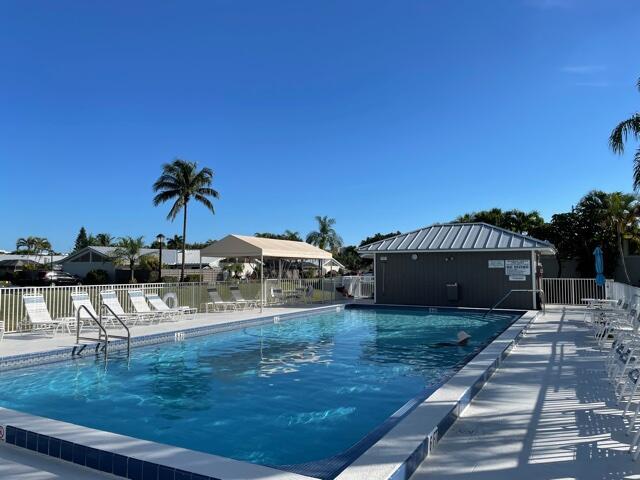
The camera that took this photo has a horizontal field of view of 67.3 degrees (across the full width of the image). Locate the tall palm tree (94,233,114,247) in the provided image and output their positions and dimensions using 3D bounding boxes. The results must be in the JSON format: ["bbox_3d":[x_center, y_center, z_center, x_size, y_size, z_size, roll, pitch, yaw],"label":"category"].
[{"bbox_3d":[-37.936,2.951,85.168,5.000,8.440,5.000,0,-4,0],"label":"tall palm tree"}]

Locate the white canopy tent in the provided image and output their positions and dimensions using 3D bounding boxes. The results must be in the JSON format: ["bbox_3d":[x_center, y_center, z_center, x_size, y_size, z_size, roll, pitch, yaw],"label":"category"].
[{"bbox_3d":[-2.085,1.398,20.954,3.000,2.900,5.750,-2,-4,28],"label":"white canopy tent"}]

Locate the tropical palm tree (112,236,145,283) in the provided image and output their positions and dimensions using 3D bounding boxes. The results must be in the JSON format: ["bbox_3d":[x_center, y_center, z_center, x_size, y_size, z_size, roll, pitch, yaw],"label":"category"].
[{"bbox_3d":[-19.919,2.132,50.000,3.400,5.200,3.400,-2,-4,28],"label":"tropical palm tree"}]

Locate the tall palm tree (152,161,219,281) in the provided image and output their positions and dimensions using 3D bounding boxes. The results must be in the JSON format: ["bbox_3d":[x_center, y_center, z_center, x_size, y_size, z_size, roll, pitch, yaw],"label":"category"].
[{"bbox_3d":[-14.108,-1.887,50.332,6.900,13.500,6.900,0,-4,0],"label":"tall palm tree"}]

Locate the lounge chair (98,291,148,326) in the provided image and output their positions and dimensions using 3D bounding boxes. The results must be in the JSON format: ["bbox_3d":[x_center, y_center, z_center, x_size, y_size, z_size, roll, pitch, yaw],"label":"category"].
[{"bbox_3d":[-5.554,1.929,13.777,1.450,0.950,0.630,-2,-4,28],"label":"lounge chair"}]

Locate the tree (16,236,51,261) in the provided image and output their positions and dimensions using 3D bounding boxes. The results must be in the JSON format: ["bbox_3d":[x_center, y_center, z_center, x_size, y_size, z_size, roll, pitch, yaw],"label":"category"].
[{"bbox_3d":[-35.764,2.555,60.089,4.300,6.000,4.300,0,-4,0],"label":"tree"}]

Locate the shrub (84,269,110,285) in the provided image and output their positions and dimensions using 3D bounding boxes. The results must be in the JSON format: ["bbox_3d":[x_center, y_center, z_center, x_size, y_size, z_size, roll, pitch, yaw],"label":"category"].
[{"bbox_3d":[-24.069,4.002,52.000,2.700,1.700,2.300,-2,-4,28],"label":"shrub"}]

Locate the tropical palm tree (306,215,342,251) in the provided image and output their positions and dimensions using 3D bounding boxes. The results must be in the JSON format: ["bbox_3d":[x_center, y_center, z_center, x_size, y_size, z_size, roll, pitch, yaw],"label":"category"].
[{"bbox_3d":[0.555,1.243,60.173,4.600,8.440,4.600,0,-4,0],"label":"tropical palm tree"}]

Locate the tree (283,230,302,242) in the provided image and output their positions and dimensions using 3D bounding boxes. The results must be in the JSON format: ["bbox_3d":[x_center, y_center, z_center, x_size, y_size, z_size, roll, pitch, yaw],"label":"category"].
[{"bbox_3d":[-4.693,2.735,85.182,4.800,8.700,4.800,0,-4,0],"label":"tree"}]

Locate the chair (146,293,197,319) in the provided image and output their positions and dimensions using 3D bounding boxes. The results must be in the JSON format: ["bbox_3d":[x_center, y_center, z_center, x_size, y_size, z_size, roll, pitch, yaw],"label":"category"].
[{"bbox_3d":[-4.720,2.117,15.276,1.800,0.800,0.620,-2,-4,28],"label":"chair"}]

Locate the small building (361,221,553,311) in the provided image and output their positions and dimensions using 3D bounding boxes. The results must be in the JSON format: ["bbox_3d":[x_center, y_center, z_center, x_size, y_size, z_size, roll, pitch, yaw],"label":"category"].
[{"bbox_3d":[6.577,1.109,22.406,7.900,3.670,5.800,-2,-4,28],"label":"small building"}]

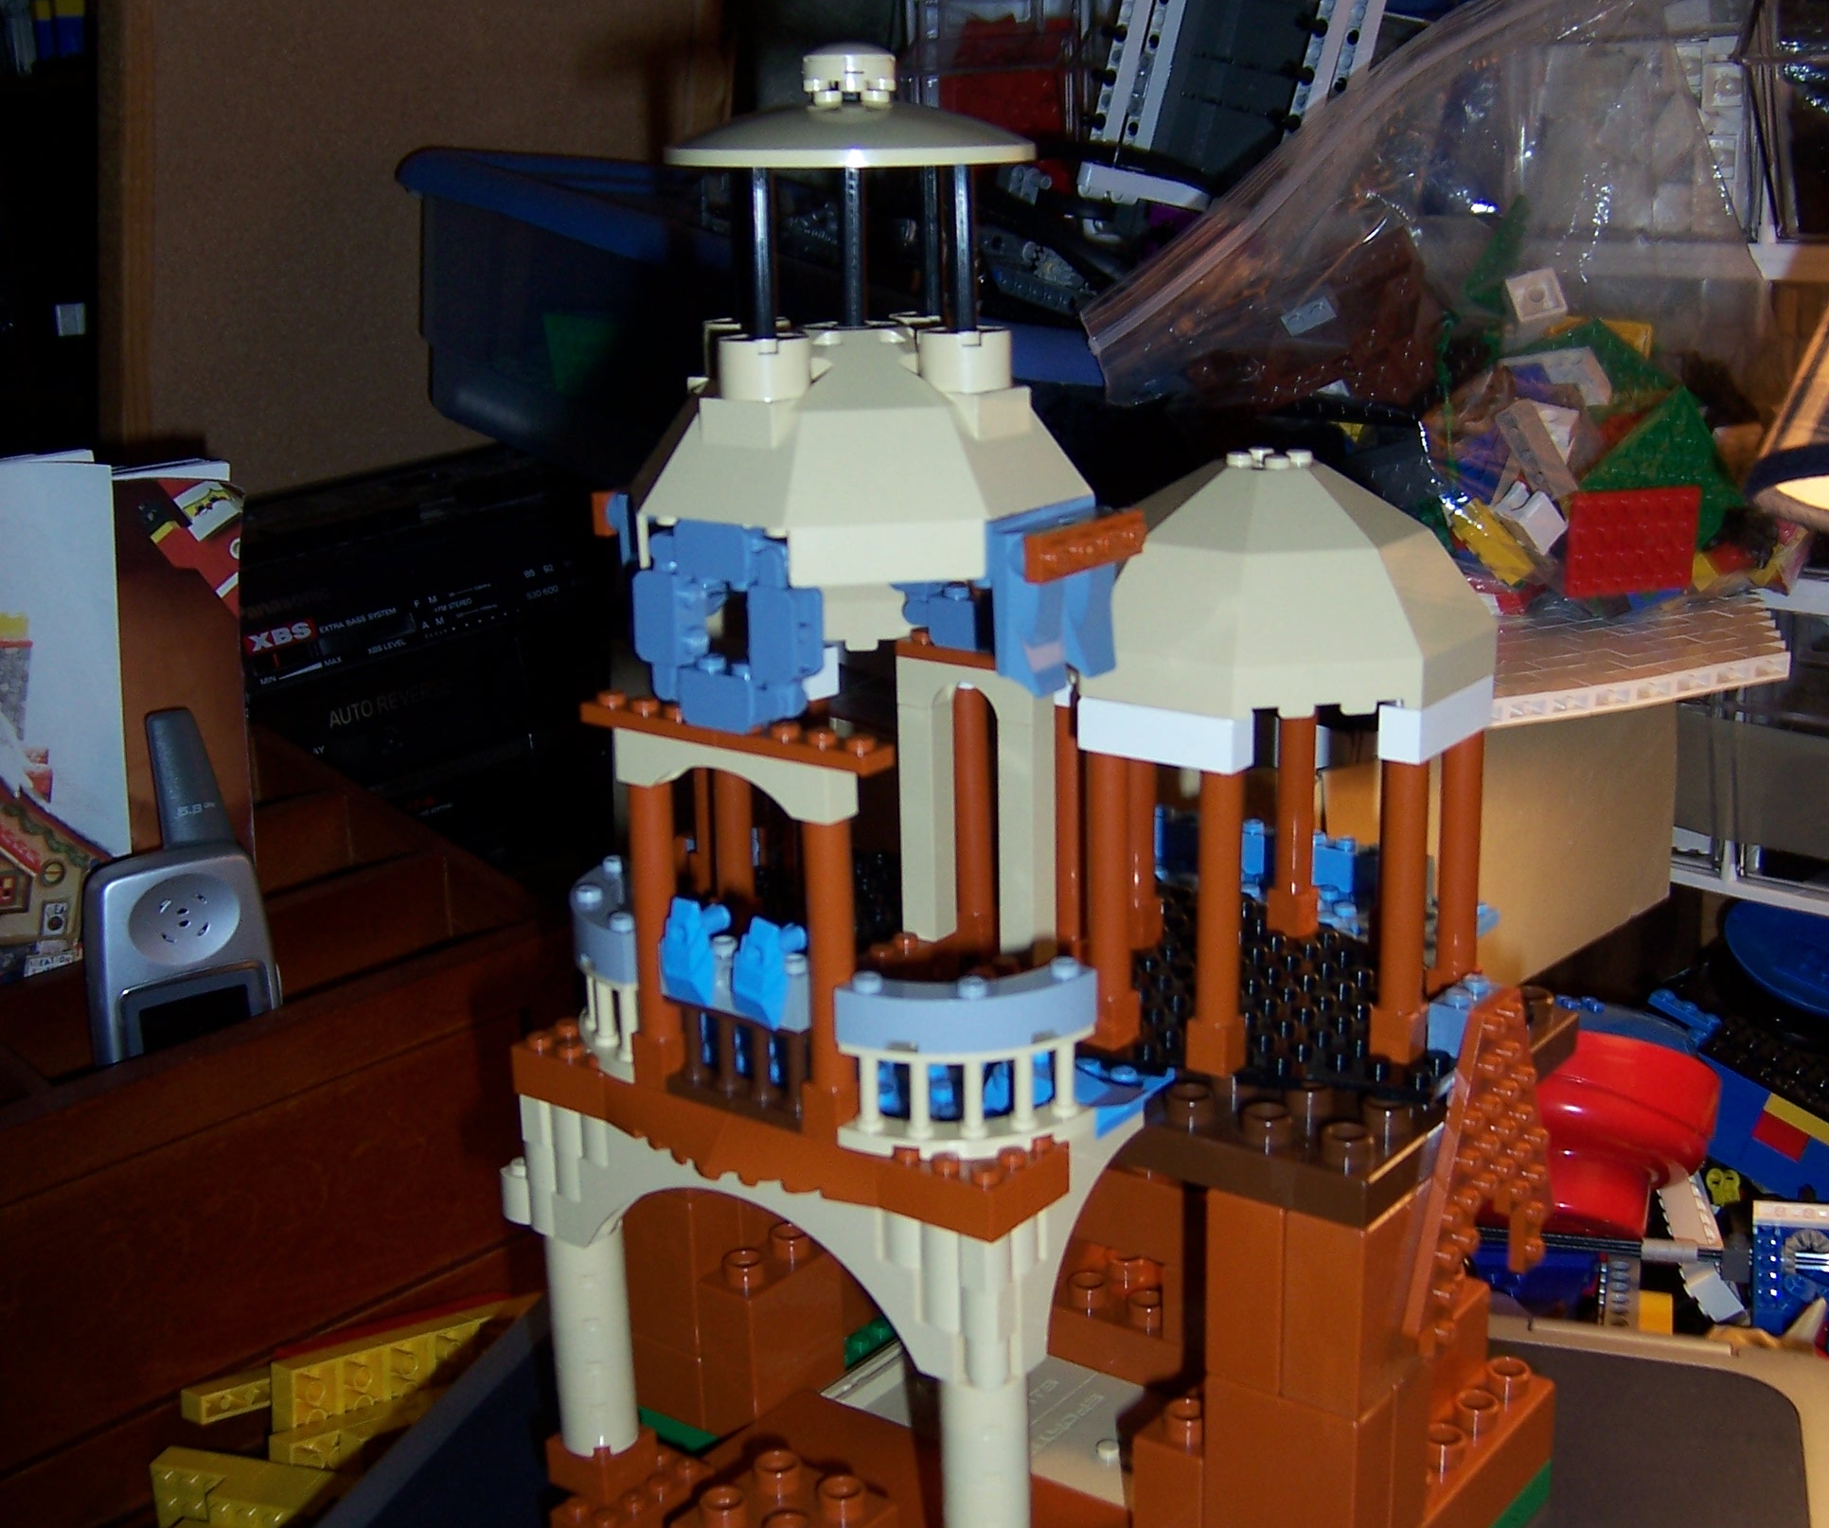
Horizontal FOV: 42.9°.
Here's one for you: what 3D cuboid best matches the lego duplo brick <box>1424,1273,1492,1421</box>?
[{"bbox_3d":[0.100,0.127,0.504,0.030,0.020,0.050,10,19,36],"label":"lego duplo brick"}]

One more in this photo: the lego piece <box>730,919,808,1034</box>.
[{"bbox_3d":[-0.025,0.036,0.405,0.011,0.018,0.013,11,20,36],"label":"lego piece"}]

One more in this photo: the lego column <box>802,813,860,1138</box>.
[{"bbox_3d":[-0.015,0.036,0.398,0.008,0.058,0.008,10,19,36],"label":"lego column"}]

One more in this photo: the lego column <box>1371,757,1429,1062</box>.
[{"bbox_3d":[0.091,0.027,0.434,0.008,0.058,0.008,10,19,36],"label":"lego column"}]

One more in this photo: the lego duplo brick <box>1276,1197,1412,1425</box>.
[{"bbox_3d":[0.083,0.094,0.432,0.016,0.042,0.032,11,20,36],"label":"lego duplo brick"}]

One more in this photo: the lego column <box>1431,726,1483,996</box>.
[{"bbox_3d":[0.105,0.024,0.449,0.008,0.058,0.008,10,19,36],"label":"lego column"}]

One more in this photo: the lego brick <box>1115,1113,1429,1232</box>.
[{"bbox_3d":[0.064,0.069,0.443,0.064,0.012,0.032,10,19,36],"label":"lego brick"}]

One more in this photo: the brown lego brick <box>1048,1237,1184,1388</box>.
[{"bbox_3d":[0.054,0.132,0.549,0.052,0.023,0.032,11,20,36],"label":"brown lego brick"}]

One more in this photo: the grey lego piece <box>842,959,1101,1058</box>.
[{"bbox_3d":[0.010,0.042,0.400,0.045,0.011,0.015,-3,16,-7],"label":"grey lego piece"}]

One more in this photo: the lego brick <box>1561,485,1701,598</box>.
[{"bbox_3d":[0.219,-0.068,0.709,0.048,0.032,0.005,-6,15,-22],"label":"lego brick"}]

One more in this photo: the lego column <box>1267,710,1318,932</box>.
[{"bbox_3d":[0.081,0.008,0.497,0.008,0.058,0.008,11,20,36],"label":"lego column"}]

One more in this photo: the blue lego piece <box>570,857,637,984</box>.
[{"bbox_3d":[-0.057,0.030,0.451,0.032,0.011,0.032,10,19,36],"label":"blue lego piece"}]

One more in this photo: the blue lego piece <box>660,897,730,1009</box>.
[{"bbox_3d":[-0.039,0.034,0.412,0.007,0.018,0.011,10,19,36],"label":"blue lego piece"}]

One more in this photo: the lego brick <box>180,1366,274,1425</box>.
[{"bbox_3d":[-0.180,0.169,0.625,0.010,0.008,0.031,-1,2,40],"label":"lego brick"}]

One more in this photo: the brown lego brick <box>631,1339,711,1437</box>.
[{"bbox_3d":[-0.051,0.138,0.550,0.032,0.019,0.032,10,19,36],"label":"brown lego brick"}]

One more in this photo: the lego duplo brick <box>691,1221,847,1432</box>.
[{"bbox_3d":[-0.032,0.129,0.531,0.016,0.042,0.032,11,20,36],"label":"lego duplo brick"}]

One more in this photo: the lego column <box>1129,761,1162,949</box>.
[{"bbox_3d":[0.048,0.011,0.496,0.008,0.058,0.008,10,19,36],"label":"lego column"}]

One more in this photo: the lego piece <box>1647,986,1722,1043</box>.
[{"bbox_3d":[0.244,0.080,0.738,0.024,0.005,0.016,31,52,31],"label":"lego piece"}]

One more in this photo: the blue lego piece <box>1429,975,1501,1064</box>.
[{"bbox_3d":[0.106,0.048,0.449,0.008,0.011,0.016,10,19,36],"label":"blue lego piece"}]

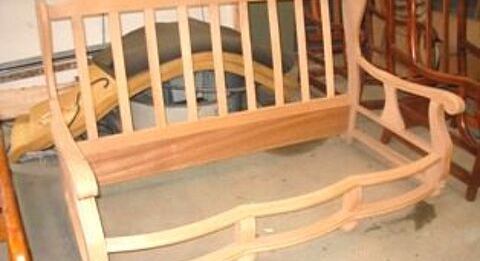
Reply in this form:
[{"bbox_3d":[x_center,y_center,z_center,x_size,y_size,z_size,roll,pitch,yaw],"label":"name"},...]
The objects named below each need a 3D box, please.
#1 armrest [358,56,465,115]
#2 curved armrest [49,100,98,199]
[{"bbox_3d":[0.885,-0.253,2.796,0.082,0.111,0.741,-11,28,-25],"label":"armrest"},{"bbox_3d":[-0.670,0.049,2.067,0.082,0.111,0.741,-11,28,-25],"label":"curved armrest"}]

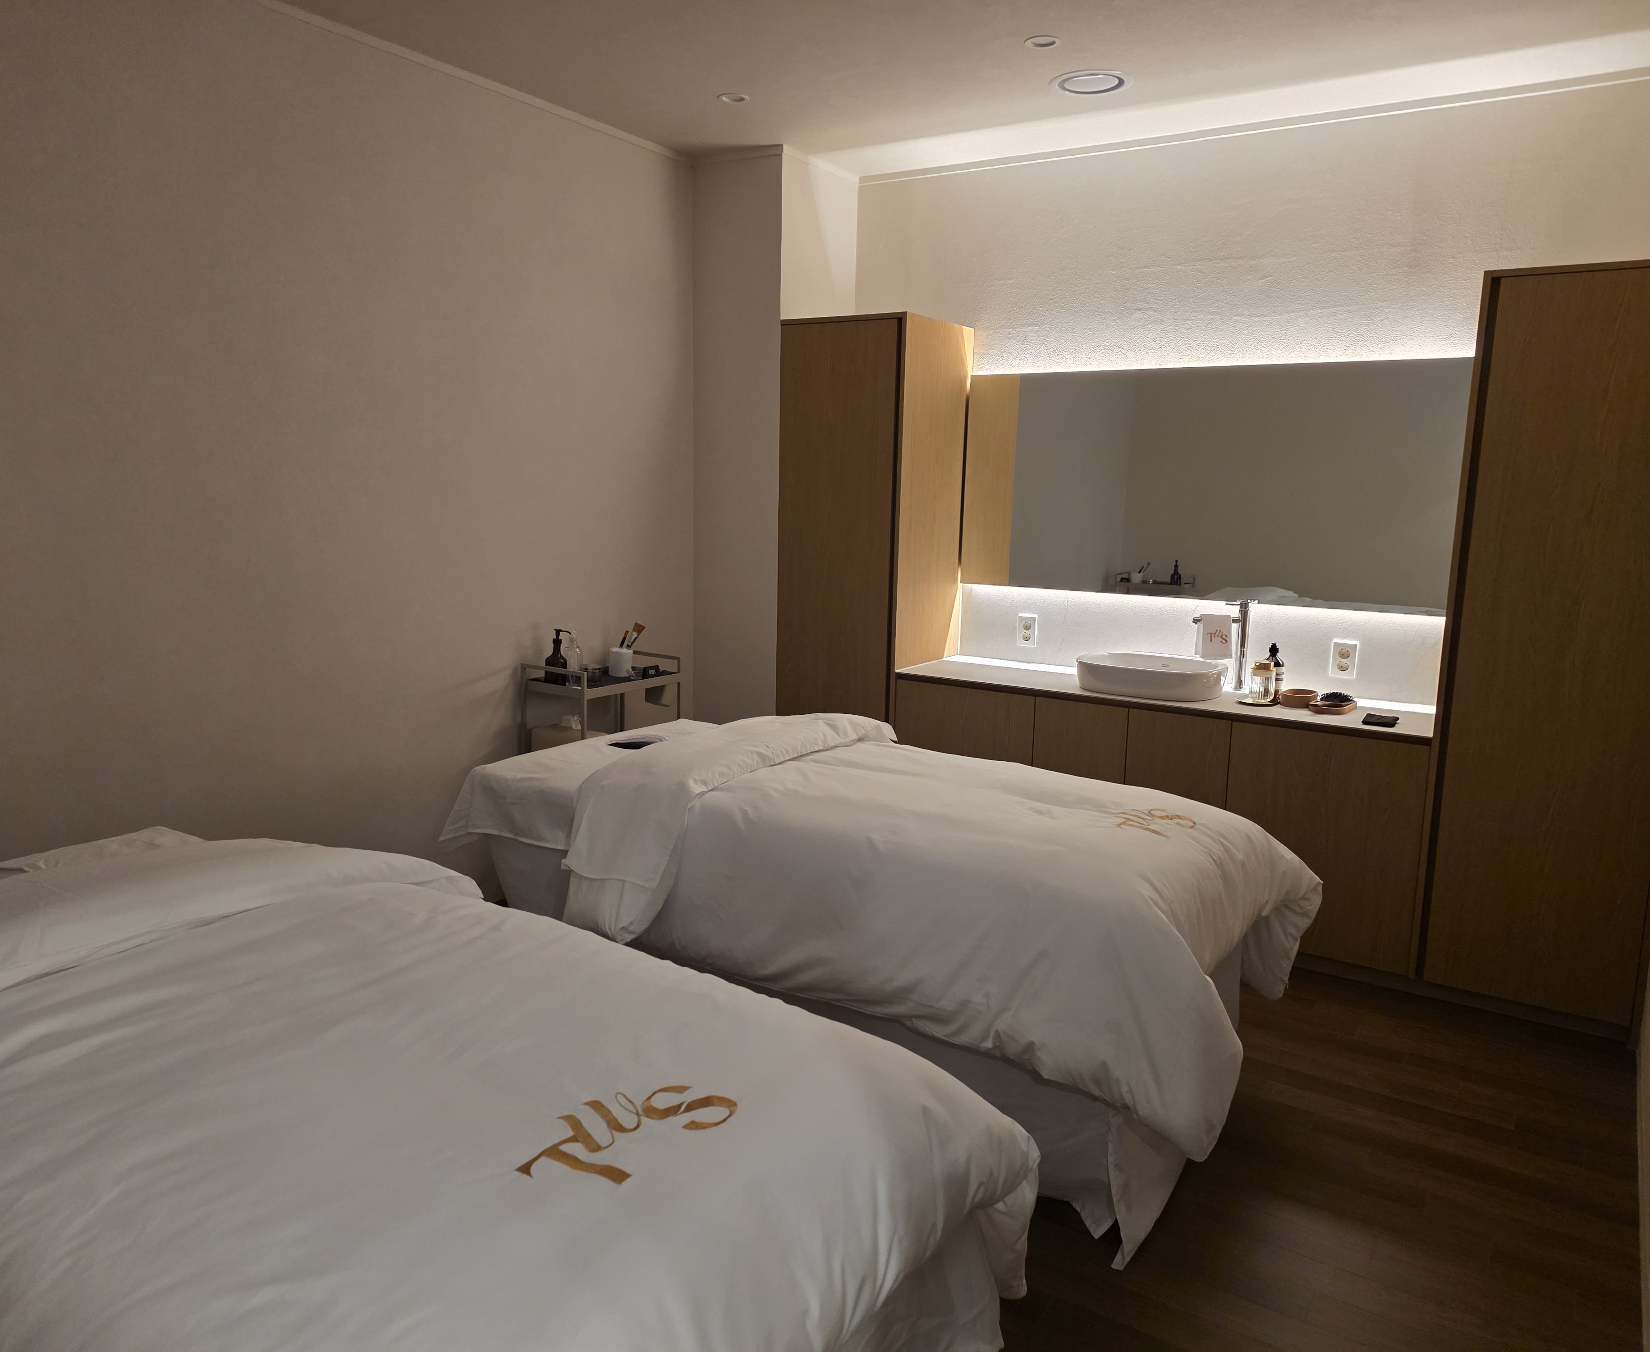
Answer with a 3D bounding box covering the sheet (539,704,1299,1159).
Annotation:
[{"bbox_3d":[0.278,0.504,2.909,1.615,0.530,1.090,7,12,33],"label":"sheet"}]

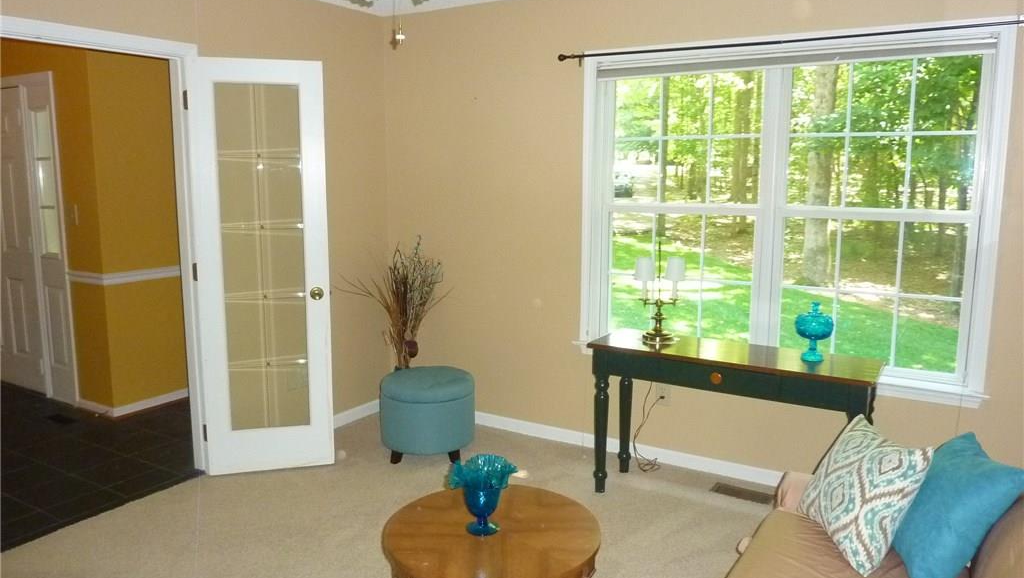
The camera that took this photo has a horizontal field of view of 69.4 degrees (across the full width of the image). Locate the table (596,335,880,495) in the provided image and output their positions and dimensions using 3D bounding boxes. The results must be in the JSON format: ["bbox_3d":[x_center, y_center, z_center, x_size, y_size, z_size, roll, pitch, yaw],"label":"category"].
[{"bbox_3d":[0.959,0.637,3.350,1.220,0.725,0.395,6,11,30],"label":"table"}]

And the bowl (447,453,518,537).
[{"bbox_3d":[-0.080,0.564,1.990,0.187,0.175,0.187,0,9,0],"label":"bowl"}]

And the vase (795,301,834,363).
[{"bbox_3d":[1.289,0.177,3.150,0.157,0.250,0.157,6,11,30],"label":"vase"}]

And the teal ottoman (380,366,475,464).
[{"bbox_3d":[-0.457,0.677,4.004,0.505,0.430,0.505,0,9,0],"label":"teal ottoman"}]

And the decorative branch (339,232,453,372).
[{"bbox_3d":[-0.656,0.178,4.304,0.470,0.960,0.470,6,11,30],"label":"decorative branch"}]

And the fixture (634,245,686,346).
[{"bbox_3d":[0.688,0.021,3.433,0.238,0.463,0.155,0,9,0],"label":"fixture"}]

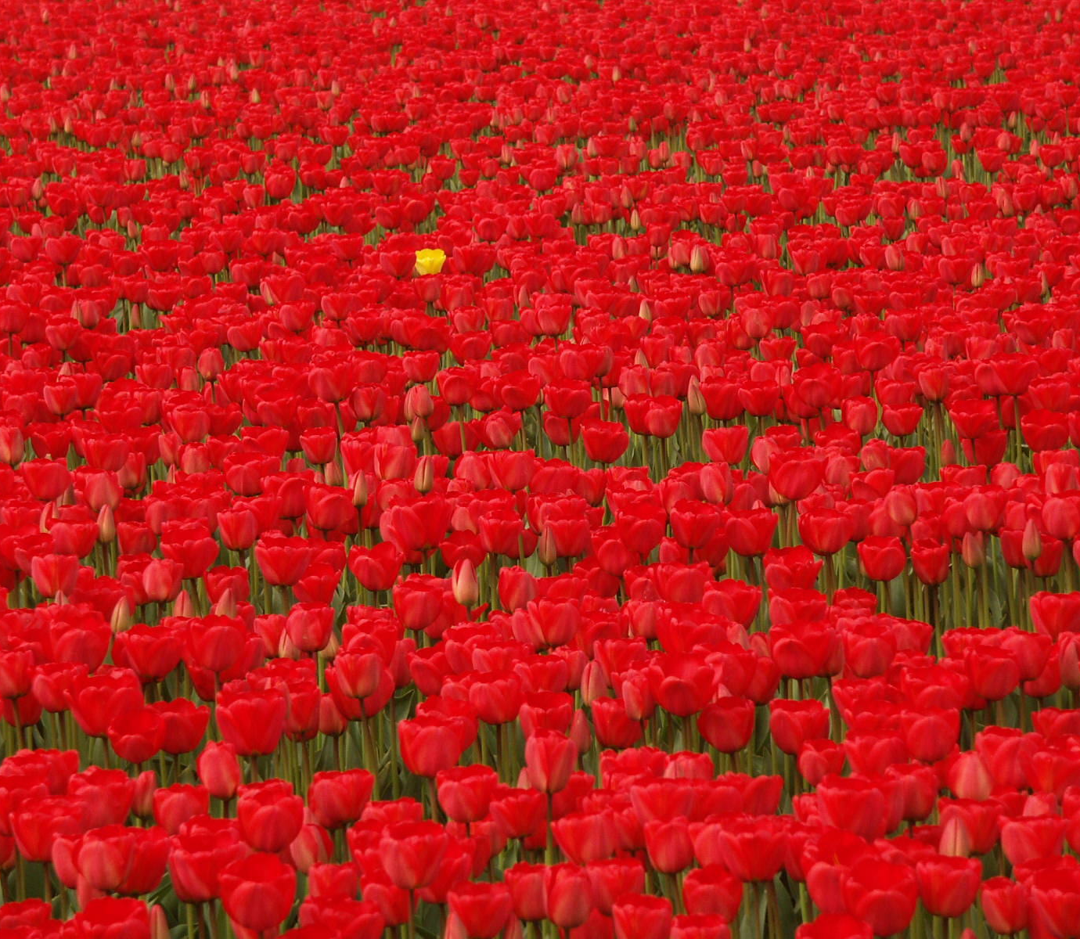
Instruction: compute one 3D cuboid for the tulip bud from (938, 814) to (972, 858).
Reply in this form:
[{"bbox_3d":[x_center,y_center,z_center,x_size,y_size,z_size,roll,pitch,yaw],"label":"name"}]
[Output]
[{"bbox_3d":[0.434,0.390,7.521,0.034,0.052,0.034,0,6,0],"label":"tulip bud"}]

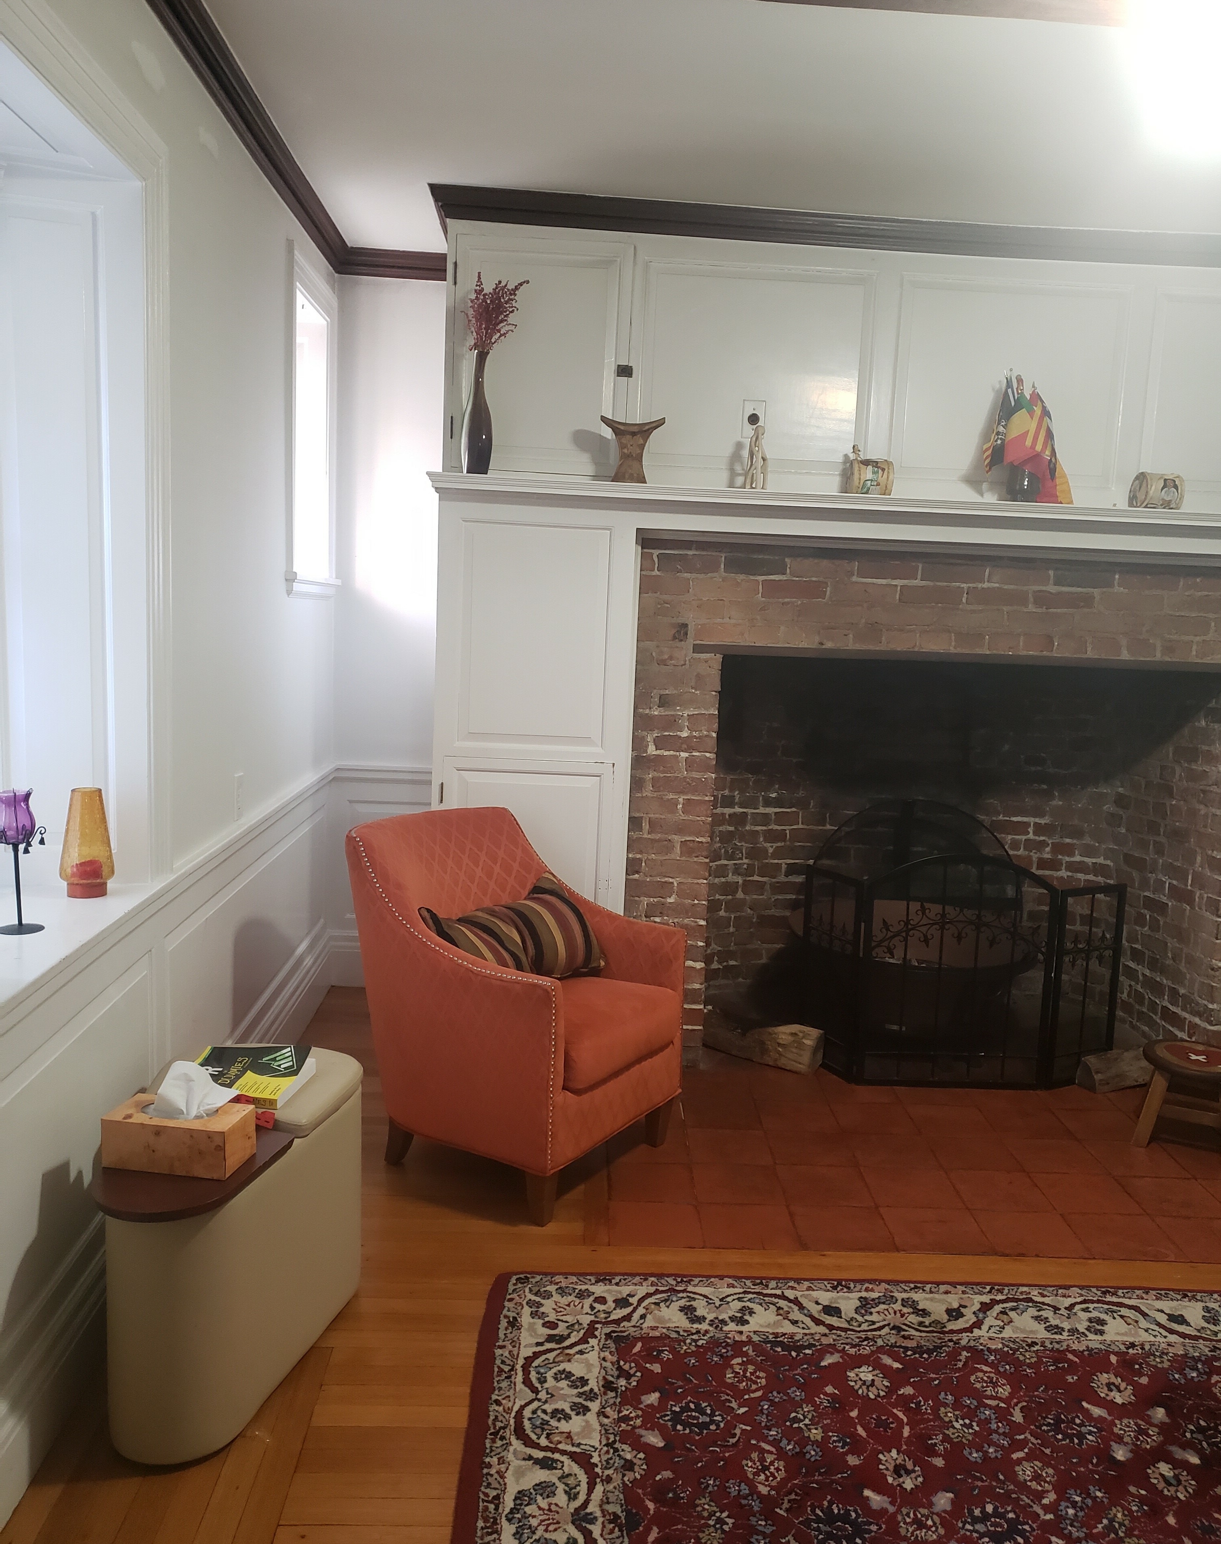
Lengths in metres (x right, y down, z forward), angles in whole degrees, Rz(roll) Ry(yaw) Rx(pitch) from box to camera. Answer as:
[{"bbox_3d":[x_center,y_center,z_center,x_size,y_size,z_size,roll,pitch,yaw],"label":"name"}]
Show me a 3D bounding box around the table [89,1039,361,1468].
[{"bbox_3d":[-0.738,0.875,2.310,0.417,0.494,0.678,3,8,5],"label":"table"}]

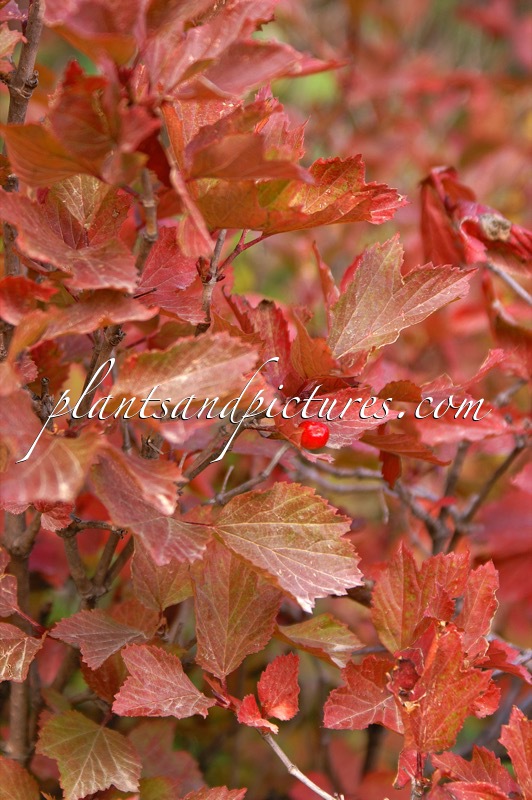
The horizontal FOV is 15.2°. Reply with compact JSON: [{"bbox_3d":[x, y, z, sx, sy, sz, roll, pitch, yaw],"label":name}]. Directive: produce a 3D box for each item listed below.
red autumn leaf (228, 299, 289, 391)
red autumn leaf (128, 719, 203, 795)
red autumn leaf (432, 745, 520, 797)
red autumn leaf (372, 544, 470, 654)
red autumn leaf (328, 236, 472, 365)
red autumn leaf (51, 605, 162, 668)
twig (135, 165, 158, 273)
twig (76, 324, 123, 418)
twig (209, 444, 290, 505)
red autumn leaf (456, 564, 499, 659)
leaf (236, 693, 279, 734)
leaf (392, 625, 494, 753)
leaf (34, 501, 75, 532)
[{"bbox_3d":[-0.003,-0.023,0.800,0.025,0.038,0.022,0,10,0],"label":"red autumn leaf"},{"bbox_3d":[-0.043,0.154,0.864,0.032,0.036,0.010,-10,-30,-6],"label":"red autumn leaf"},{"bbox_3d":[0.077,0.136,0.731,0.031,0.020,0.012,10,30,1],"label":"red autumn leaf"},{"bbox_3d":[0.063,0.081,0.808,0.038,0.045,0.013,9,-19,9],"label":"red autumn leaf"},{"bbox_3d":[0.052,-0.037,0.775,0.059,0.036,0.013,-28,-18,-7],"label":"red autumn leaf"},{"bbox_3d":[-0.063,0.092,0.775,0.043,0.010,0.033,0,37,0],"label":"red autumn leaf"},{"bbox_3d":[-0.044,-0.066,0.741,0.007,0.040,0.006,5,6,0],"label":"twig"},{"bbox_3d":[-0.070,-0.012,0.820,0.008,0.042,0.008,22,0,0],"label":"twig"},{"bbox_3d":[-0.007,0.030,0.810,0.041,0.011,0.010,-35,0,0],"label":"twig"},{"bbox_3d":[0.078,0.078,0.736,0.016,0.036,0.010,14,6,26],"label":"red autumn leaf"},{"bbox_3d":[-0.003,0.124,0.792,0.017,0.010,0.015,24,50,5],"label":"leaf"},{"bbox_3d":[0.068,0.110,0.765,0.035,0.047,0.015,8,-9,7],"label":"leaf"},{"bbox_3d":[-0.082,0.045,0.770,0.017,0.016,0.010,4,18,-8],"label":"leaf"}]

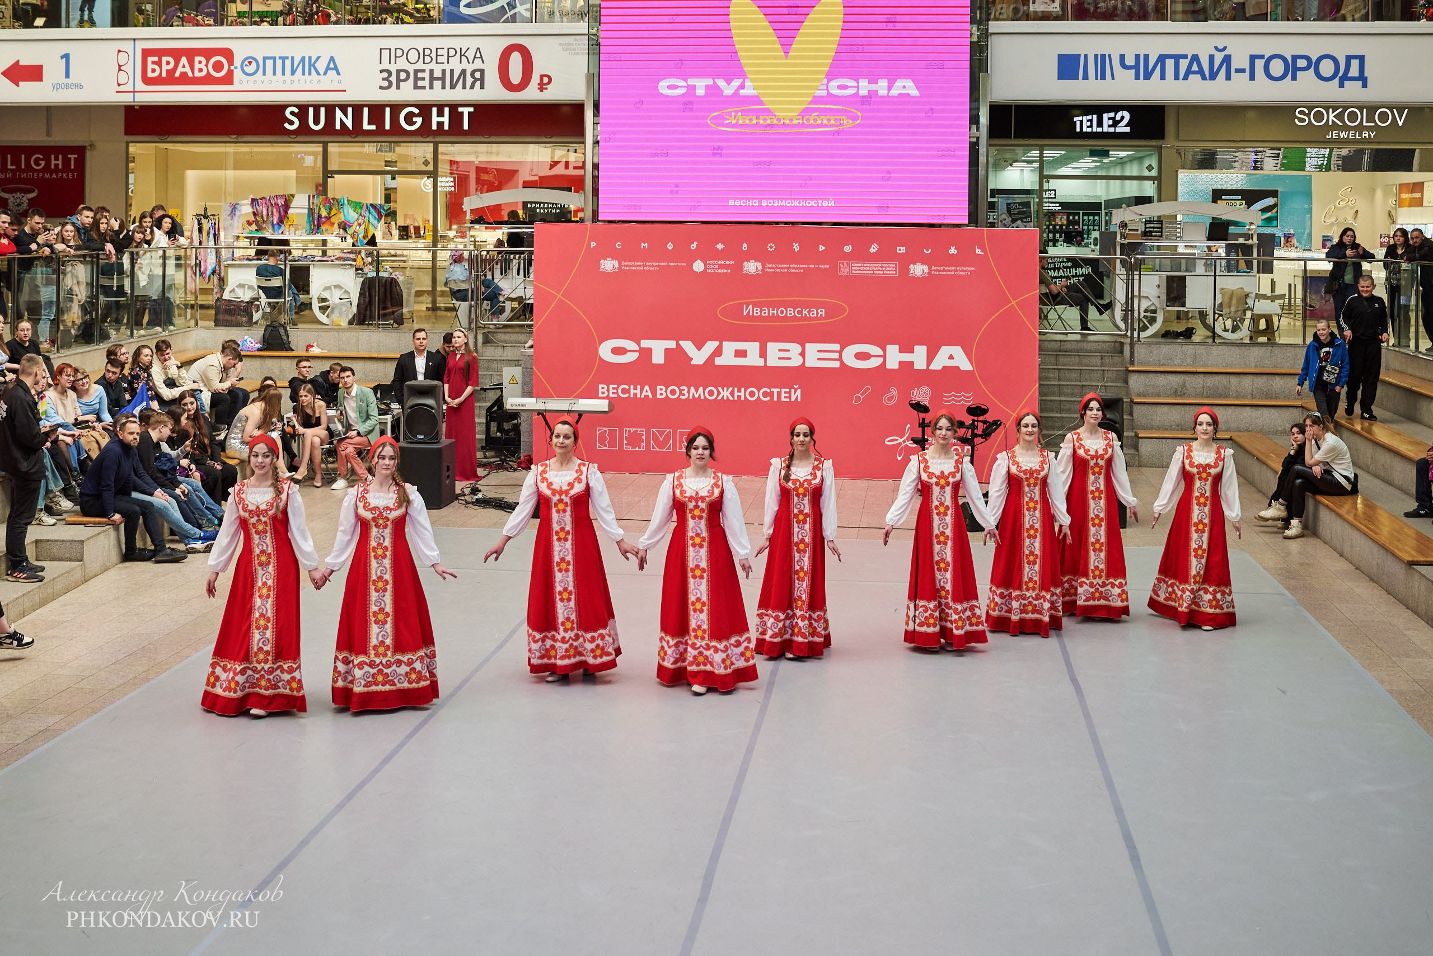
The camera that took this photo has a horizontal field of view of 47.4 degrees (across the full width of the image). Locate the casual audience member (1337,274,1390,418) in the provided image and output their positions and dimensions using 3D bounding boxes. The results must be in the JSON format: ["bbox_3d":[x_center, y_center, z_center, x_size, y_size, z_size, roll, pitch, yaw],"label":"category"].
[{"bbox_3d":[7.640,-1.550,19.300,0.506,1.715,0.450,3,7,18],"label":"casual audience member"}]

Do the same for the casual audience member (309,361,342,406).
[{"bbox_3d":[-4.998,-0.866,20.827,0.520,1.200,0.750,-4,10,-28],"label":"casual audience member"}]

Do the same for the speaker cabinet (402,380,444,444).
[{"bbox_3d":[-3.082,-0.694,17.150,0.400,0.665,0.380,1,9,3],"label":"speaker cabinet"}]

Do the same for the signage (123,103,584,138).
[{"bbox_3d":[-6.118,-5.990,27.300,7.961,0.557,0.150,2,7,7],"label":"signage"}]

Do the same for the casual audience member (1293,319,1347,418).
[{"bbox_3d":[6.718,-0.961,18.055,0.580,1.560,0.420,5,10,26],"label":"casual audience member"}]

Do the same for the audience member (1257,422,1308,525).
[{"bbox_3d":[5.848,-0.048,16.504,0.780,1.040,0.430,-1,9,-5],"label":"audience member"}]

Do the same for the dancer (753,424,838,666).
[{"bbox_3d":[0.556,0.418,11.370,0.586,1.667,0.500,1,7,3],"label":"dancer"}]

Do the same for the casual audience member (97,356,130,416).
[{"bbox_3d":[-6.165,-0.655,17.159,0.720,1.220,0.490,7,11,36],"label":"casual audience member"}]

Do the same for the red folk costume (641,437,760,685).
[{"bbox_3d":[-0.122,0.506,10.680,0.800,1.700,0.560,1,9,3],"label":"red folk costume"}]

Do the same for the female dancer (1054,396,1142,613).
[{"bbox_3d":[2.948,0.203,12.700,0.650,1.700,0.550,0,9,1],"label":"female dancer"}]

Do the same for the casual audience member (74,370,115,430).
[{"bbox_3d":[-5.912,-0.491,15.836,0.740,1.150,0.500,7,11,37],"label":"casual audience member"}]

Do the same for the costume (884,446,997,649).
[{"bbox_3d":[1.620,0.473,11.618,0.780,1.440,0.500,2,9,9],"label":"costume"}]

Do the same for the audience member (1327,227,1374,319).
[{"bbox_3d":[8.810,-2.666,22.649,0.600,1.630,0.420,2,9,10],"label":"audience member"}]

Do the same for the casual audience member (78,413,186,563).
[{"bbox_3d":[-5.128,0.088,14.350,0.874,1.276,0.550,3,7,16],"label":"casual audience member"}]

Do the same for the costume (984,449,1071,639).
[{"bbox_3d":[2.324,0.443,12.227,0.610,1.360,0.480,2,9,8],"label":"costume"}]

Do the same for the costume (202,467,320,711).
[{"bbox_3d":[-2.786,0.714,10.107,0.700,1.420,0.500,-1,9,-6],"label":"costume"}]

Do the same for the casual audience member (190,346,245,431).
[{"bbox_3d":[-6.093,-1.098,19.950,0.587,1.057,0.500,3,8,21],"label":"casual audience member"}]

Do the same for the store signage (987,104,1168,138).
[{"bbox_3d":[5.424,-5.417,24.600,2.600,0.580,0.150,2,9,7],"label":"store signage"}]

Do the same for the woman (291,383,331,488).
[{"bbox_3d":[-4.669,-0.533,18.850,0.470,1.160,0.800,2,9,11],"label":"woman"}]

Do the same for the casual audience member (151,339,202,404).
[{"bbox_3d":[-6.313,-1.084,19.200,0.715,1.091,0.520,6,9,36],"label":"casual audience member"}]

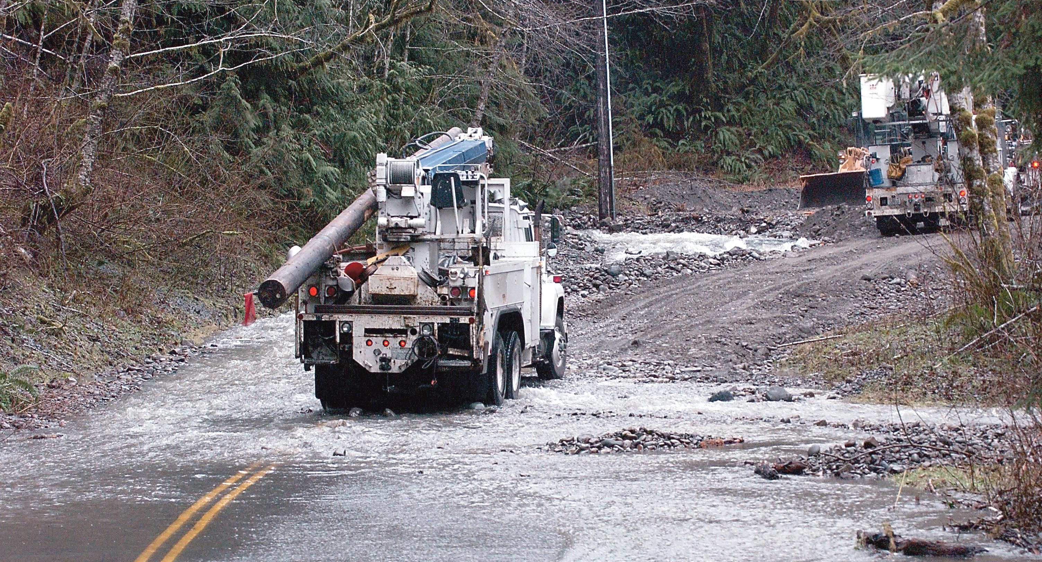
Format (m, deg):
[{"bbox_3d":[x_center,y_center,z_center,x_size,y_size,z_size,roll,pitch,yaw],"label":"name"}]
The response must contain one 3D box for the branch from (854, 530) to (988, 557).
[{"bbox_3d":[3.390,2.232,35.800,1.080,0.220,0.330,0,1,3],"label":"branch"}]

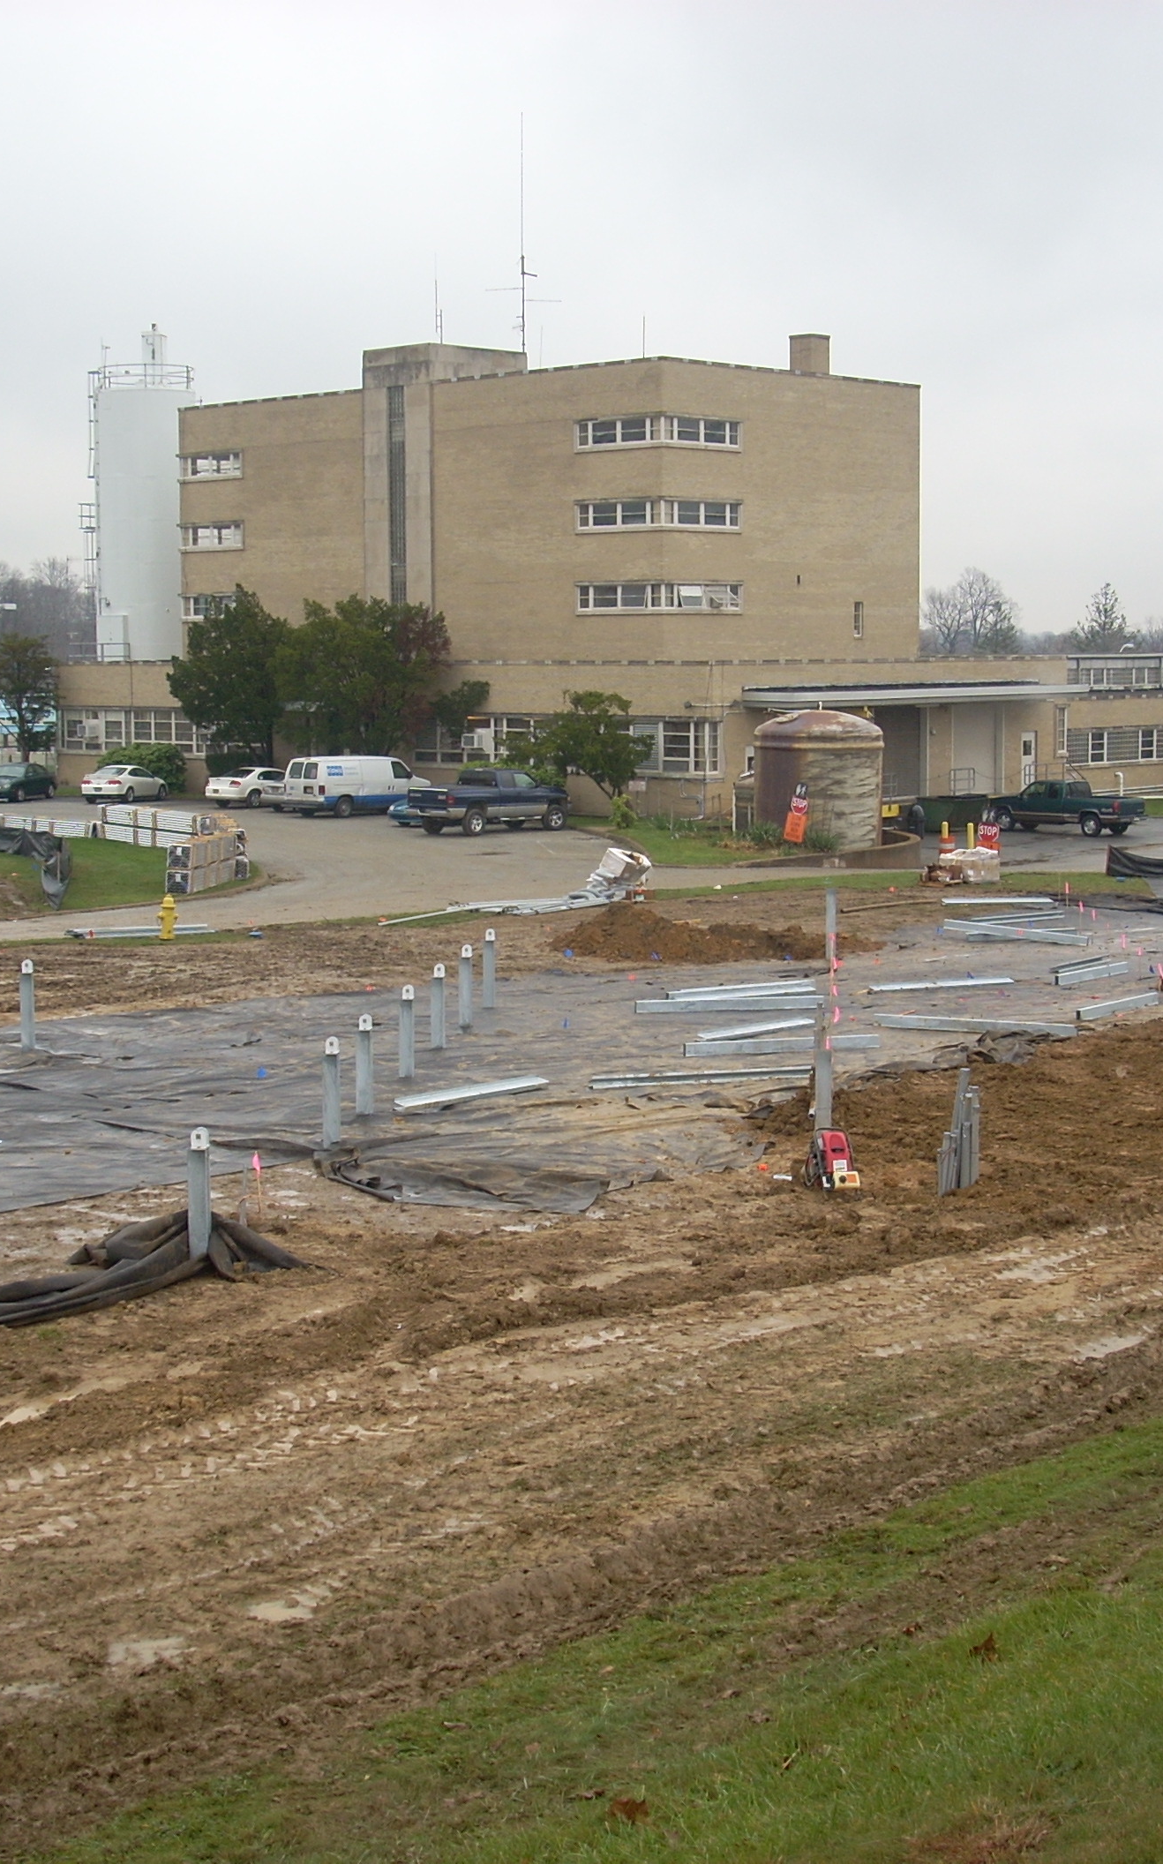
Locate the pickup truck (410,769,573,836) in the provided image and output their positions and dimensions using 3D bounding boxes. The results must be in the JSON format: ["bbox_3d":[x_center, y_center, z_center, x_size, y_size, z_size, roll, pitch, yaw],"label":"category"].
[{"bbox_3d":[-2.710,-3.947,80.398,2.000,1.880,5.700,6,9,44],"label":"pickup truck"}]

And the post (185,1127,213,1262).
[{"bbox_3d":[-3.711,2.553,25.875,0.180,1.333,0.140,0,6,7],"label":"post"}]

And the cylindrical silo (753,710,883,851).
[{"bbox_3d":[6.662,-4.109,74.281,3.600,4.050,3.600,0,6,0],"label":"cylindrical silo"}]

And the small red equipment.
[{"bbox_3d":[2.881,2.565,30.431,0.550,0.640,0.550,-2,6,-17],"label":"small red equipment"}]

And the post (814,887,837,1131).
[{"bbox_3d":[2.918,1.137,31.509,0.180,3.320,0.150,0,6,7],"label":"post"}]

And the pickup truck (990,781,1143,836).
[{"bbox_3d":[17.050,-4.400,93.800,5.540,1.860,1.950,4,7,39],"label":"pickup truck"}]

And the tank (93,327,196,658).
[{"bbox_3d":[-18.939,-18.726,114.689,4.350,15.000,4.350,0,6,0],"label":"tank"}]

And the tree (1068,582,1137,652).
[{"bbox_3d":[37.266,-19.760,189.459,5.100,10.000,5.100,0,6,0],"label":"tree"}]

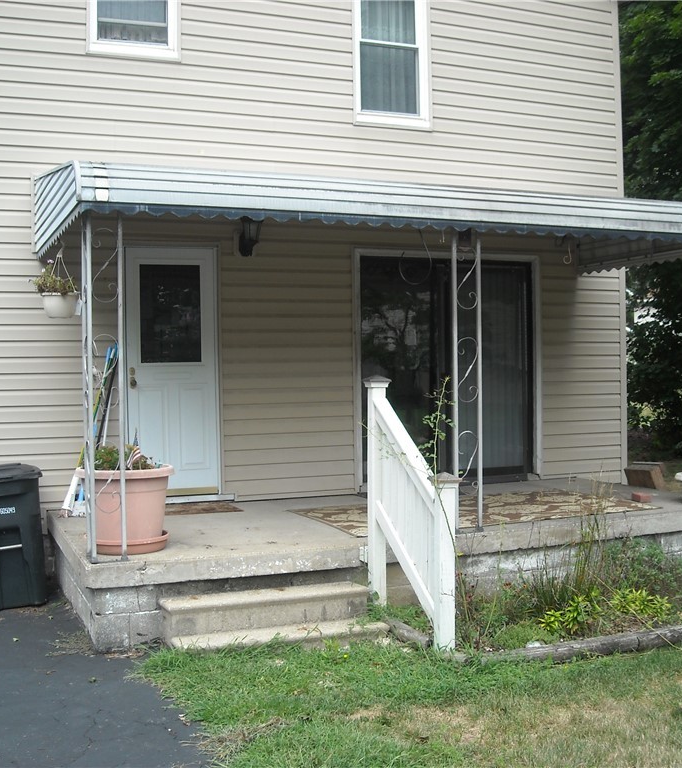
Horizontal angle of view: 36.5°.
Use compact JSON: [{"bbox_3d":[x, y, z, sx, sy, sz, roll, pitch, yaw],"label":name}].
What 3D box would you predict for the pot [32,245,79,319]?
[{"bbox_3d":[-1.937,-0.692,6.997,0.290,0.490,0.300,-1,1,-23],"label":"pot"}]

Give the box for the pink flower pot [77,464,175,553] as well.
[{"bbox_3d":[-1.371,0.784,6.597,0.620,0.520,0.620,-1,1,-23],"label":"pink flower pot"}]

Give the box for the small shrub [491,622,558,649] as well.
[{"bbox_3d":[1.046,1.412,6.048,0.360,0.150,0.340,-1,1,-23],"label":"small shrub"}]

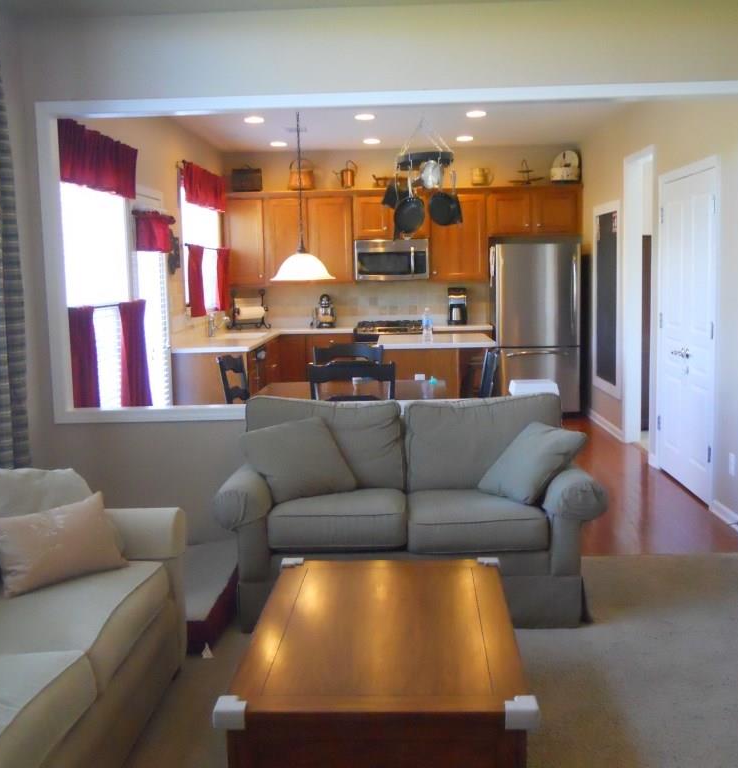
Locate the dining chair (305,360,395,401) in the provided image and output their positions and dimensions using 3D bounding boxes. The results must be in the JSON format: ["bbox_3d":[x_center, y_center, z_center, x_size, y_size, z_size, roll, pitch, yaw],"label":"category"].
[{"bbox_3d":[-0.077,0.345,5.597,0.490,1.001,0.520,-1,7,2],"label":"dining chair"}]

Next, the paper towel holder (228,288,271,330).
[{"bbox_3d":[-1.220,-0.759,9.601,0.340,0.398,0.220,-5,8,-28],"label":"paper towel holder"}]

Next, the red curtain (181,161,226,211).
[{"bbox_3d":[-1.531,-1.858,8.999,0.100,0.350,1.420,-1,7,2],"label":"red curtain"}]

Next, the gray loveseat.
[{"bbox_3d":[0.183,0.540,4.373,1.641,0.895,0.920,-1,7,2],"label":"gray loveseat"}]

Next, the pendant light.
[{"bbox_3d":[-0.426,-1.276,5.857,0.415,1.250,0.415,-1,7,2],"label":"pendant light"}]

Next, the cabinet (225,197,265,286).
[{"bbox_3d":[-1.246,-1.474,9.757,0.397,0.906,0.340,-1,7,2],"label":"cabinet"}]

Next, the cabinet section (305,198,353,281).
[{"bbox_3d":[-0.405,-1.520,10.040,0.485,0.892,0.320,-1,7,2],"label":"cabinet section"}]

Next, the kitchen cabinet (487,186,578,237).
[{"bbox_3d":[1.659,-1.742,9.633,0.945,0.498,0.340,-1,7,2],"label":"kitchen cabinet"}]

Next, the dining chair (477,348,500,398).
[{"bbox_3d":[0.480,0.316,5.565,0.500,1.000,0.450,-1,7,2],"label":"dining chair"}]

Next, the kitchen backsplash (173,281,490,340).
[{"bbox_3d":[-0.147,-0.720,8.938,2.820,0.470,2.800,-1,7,2],"label":"kitchen backsplash"}]

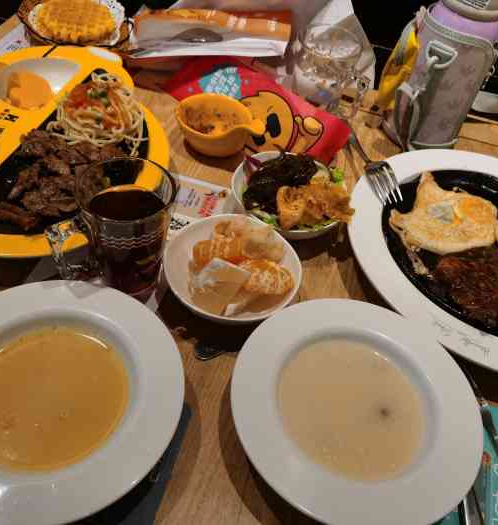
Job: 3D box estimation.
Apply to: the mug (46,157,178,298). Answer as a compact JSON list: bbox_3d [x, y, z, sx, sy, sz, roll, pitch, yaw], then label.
[{"bbox_3d":[-0.116,-0.020,0.469,0.103,0.110,0.078,-16,55,-23],"label":"mug"}]

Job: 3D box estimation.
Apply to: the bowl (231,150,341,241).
[{"bbox_3d":[0.039,-0.060,0.578,0.121,0.045,0.121,6,49,-7],"label":"bowl"}]

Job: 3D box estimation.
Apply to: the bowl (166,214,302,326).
[{"bbox_3d":[-0.017,0.015,0.502,0.123,0.045,0.123,6,49,-7],"label":"bowl"}]

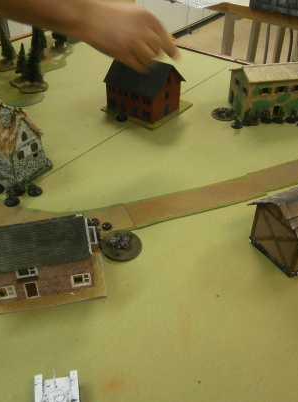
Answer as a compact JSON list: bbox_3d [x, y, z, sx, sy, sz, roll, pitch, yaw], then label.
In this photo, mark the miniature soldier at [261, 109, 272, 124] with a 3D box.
[{"bbox_3d":[0.257,-0.185,0.869,0.025,0.032,0.025,-11,41,-12],"label":"miniature soldier"}]

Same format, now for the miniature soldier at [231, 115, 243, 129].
[{"bbox_3d":[0.191,-0.177,0.862,0.025,0.031,0.025,0,39,0],"label":"miniature soldier"}]

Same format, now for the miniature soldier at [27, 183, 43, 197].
[{"bbox_3d":[-0.196,-0.026,0.687,0.025,0.029,0.025,-18,43,-20],"label":"miniature soldier"}]

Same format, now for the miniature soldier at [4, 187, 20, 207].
[{"bbox_3d":[-0.228,-0.009,0.664,0.025,0.034,0.025,-18,43,-20],"label":"miniature soldier"}]

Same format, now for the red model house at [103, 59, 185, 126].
[{"bbox_3d":[-0.011,-0.259,0.891,0.146,0.118,0.110,26,46,29],"label":"red model house"}]

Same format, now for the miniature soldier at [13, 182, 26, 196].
[{"bbox_3d":[-0.222,-0.029,0.682,0.025,0.029,0.025,0,39,0],"label":"miniature soldier"}]

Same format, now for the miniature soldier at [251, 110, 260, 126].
[{"bbox_3d":[0.230,-0.180,0.864,0.025,0.031,0.025,-11,41,-12],"label":"miniature soldier"}]

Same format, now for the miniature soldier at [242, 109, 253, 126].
[{"bbox_3d":[0.212,-0.179,0.861,0.025,0.034,0.025,-11,41,-12],"label":"miniature soldier"}]

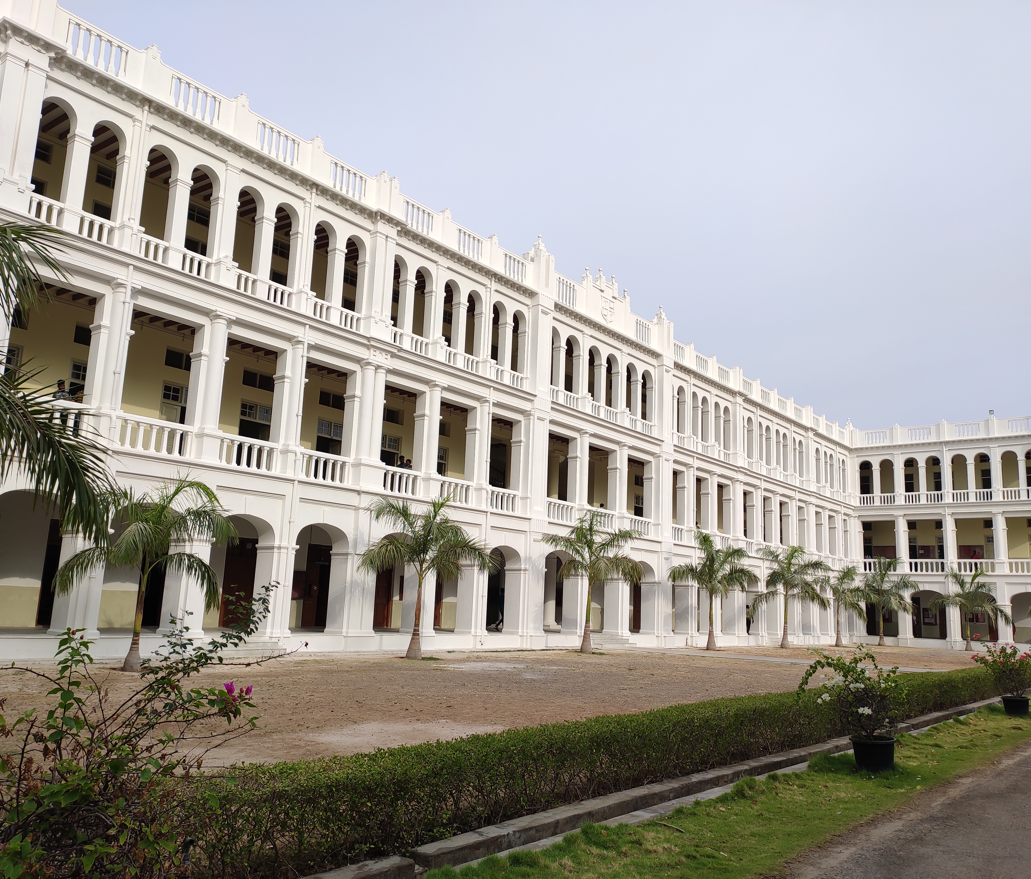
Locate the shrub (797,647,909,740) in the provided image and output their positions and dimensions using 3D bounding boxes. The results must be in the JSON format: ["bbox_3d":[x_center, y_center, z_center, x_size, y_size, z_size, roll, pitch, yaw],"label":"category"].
[{"bbox_3d":[3.504,2.644,8.838,1.021,0.933,0.894,-2,-11,22],"label":"shrub"}]

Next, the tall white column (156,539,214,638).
[{"bbox_3d":[-8.233,3.716,21.242,0.920,2.480,0.760,-6,-13,38],"label":"tall white column"}]

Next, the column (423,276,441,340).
[{"bbox_3d":[-2.752,-4.264,28.511,0.420,2.100,0.500,-7,-14,39],"label":"column"}]

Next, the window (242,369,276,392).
[{"bbox_3d":[-8.125,-1.862,26.829,0.140,0.550,1.240,-7,-14,39],"label":"window"}]

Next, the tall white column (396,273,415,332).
[{"bbox_3d":[-3.713,-4.487,28.752,0.381,1.875,0.437,-6,-14,38],"label":"tall white column"}]

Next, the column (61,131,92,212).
[{"bbox_3d":[-10.194,-6.152,19.681,0.400,1.900,0.400,-7,-14,39],"label":"column"}]

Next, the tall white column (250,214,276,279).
[{"bbox_3d":[-7.019,-5.316,23.642,0.430,1.800,0.440,-6,-13,38],"label":"tall white column"}]

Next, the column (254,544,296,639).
[{"bbox_3d":[-6.836,4.259,23.848,0.848,2.565,0.794,-6,-14,38],"label":"column"}]

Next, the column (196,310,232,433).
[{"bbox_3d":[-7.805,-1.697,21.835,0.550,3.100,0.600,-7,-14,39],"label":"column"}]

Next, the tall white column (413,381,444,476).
[{"bbox_3d":[-2.954,-0.290,29.256,0.769,3.305,0.640,-6,-14,38],"label":"tall white column"}]

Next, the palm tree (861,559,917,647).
[{"bbox_3d":[24.112,10.459,54.880,3.600,5.700,3.500,-7,-14,39],"label":"palm tree"}]

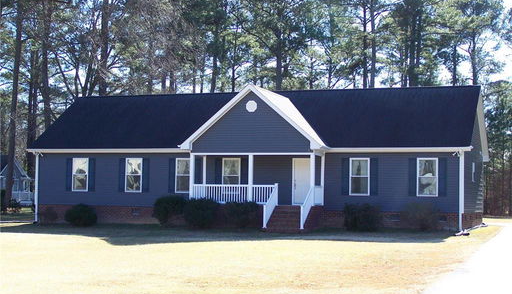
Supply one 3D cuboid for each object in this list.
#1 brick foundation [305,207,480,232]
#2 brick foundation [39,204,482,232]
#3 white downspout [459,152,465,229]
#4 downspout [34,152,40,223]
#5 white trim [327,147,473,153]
[{"bbox_3d":[6.866,3.378,44.616,6.700,0.800,8.149,0,-3,19],"label":"brick foundation"},{"bbox_3d":[0.301,3.415,46.870,20.583,0.820,8.149,0,-3,19],"label":"brick foundation"},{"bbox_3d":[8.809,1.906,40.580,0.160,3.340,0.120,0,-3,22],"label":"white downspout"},{"bbox_3d":[-10.750,2.011,46.397,0.120,3.330,0.120,0,-3,19],"label":"downspout"},{"bbox_3d":[6.034,0.130,40.369,6.230,0.220,0.150,0,-3,19],"label":"white trim"}]

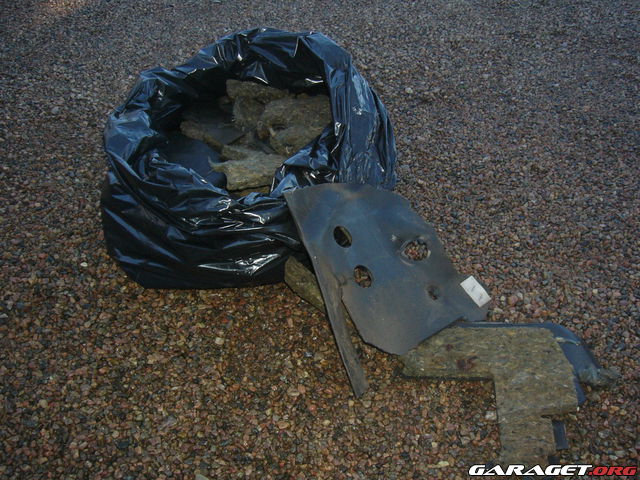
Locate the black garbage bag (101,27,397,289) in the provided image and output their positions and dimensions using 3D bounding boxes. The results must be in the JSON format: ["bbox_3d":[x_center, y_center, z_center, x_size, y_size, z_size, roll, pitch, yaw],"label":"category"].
[{"bbox_3d":[-0.160,-0.222,1.543,0.645,0.340,0.600,0,43,0],"label":"black garbage bag"}]

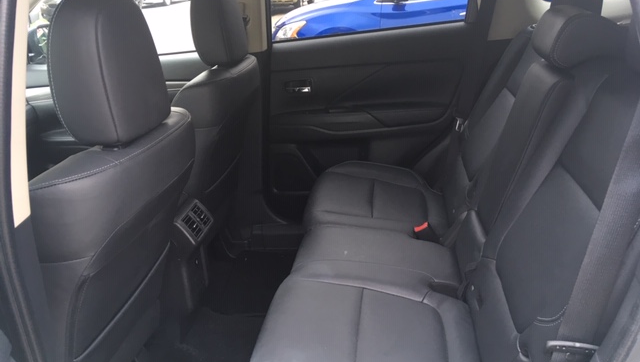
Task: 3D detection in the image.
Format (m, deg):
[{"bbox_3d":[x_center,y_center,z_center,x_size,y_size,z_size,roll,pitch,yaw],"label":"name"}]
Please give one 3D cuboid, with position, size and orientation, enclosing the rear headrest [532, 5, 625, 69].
[{"bbox_3d":[0.622,-0.354,1.285,0.155,0.134,0.247,3,22,7],"label":"rear headrest"}]

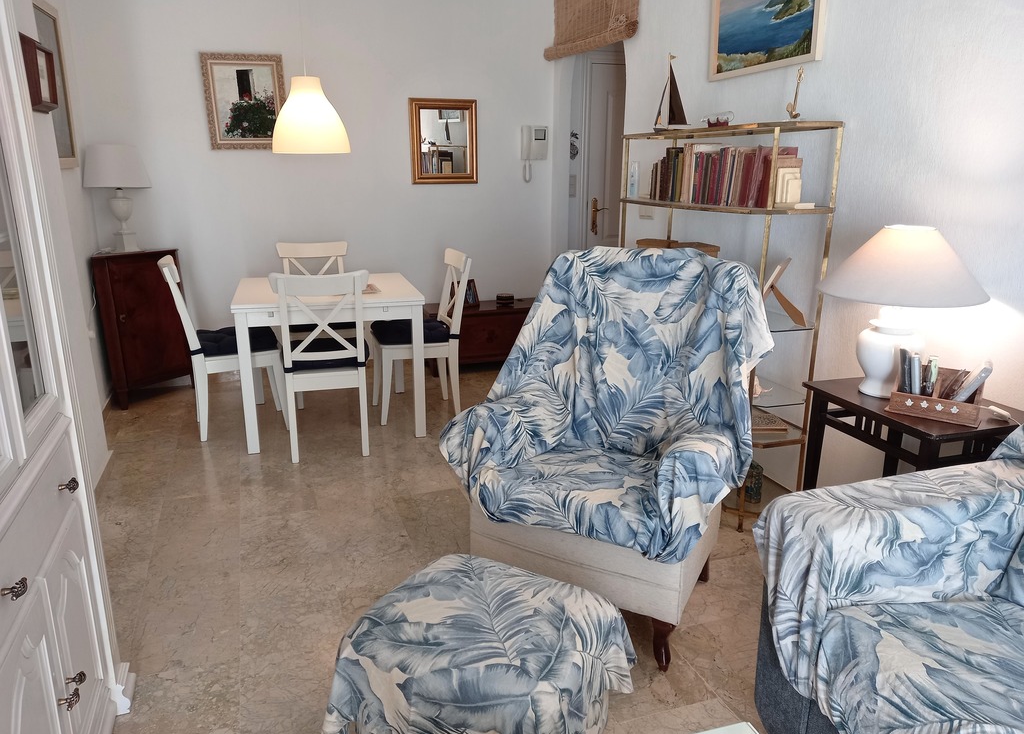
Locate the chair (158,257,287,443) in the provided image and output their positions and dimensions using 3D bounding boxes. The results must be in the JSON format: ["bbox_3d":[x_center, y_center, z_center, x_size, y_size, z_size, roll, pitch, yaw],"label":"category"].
[{"bbox_3d":[-1.500,-0.115,3.882,0.530,0.910,0.430,-6,16,-22],"label":"chair"}]

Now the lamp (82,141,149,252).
[{"bbox_3d":[-2.224,-0.950,4.197,0.391,0.605,0.391,7,16,24],"label":"lamp"}]

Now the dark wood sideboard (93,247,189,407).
[{"bbox_3d":[-2.294,-0.252,4.465,0.380,0.880,0.580,7,16,24],"label":"dark wood sideboard"}]

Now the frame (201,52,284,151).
[{"bbox_3d":[-1.679,-1.667,4.669,0.476,0.576,0.040,-5,18,-19],"label":"frame"}]

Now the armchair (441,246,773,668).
[{"bbox_3d":[0.306,0.191,2.391,0.870,1.070,0.830,8,16,27],"label":"armchair"}]

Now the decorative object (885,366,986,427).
[{"bbox_3d":[1.260,0.081,2.192,0.238,0.125,0.125,12,19,38],"label":"decorative object"}]

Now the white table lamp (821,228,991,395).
[{"bbox_3d":[1.175,-0.170,2.243,0.464,0.510,0.464,5,15,18],"label":"white table lamp"}]

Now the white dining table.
[{"bbox_3d":[-0.985,-0.066,4.044,0.900,0.740,0.885,-4,16,-15],"label":"white dining table"}]

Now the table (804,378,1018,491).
[{"bbox_3d":[1.276,0.425,2.421,0.435,0.660,0.530,-5,16,-18],"label":"table"}]

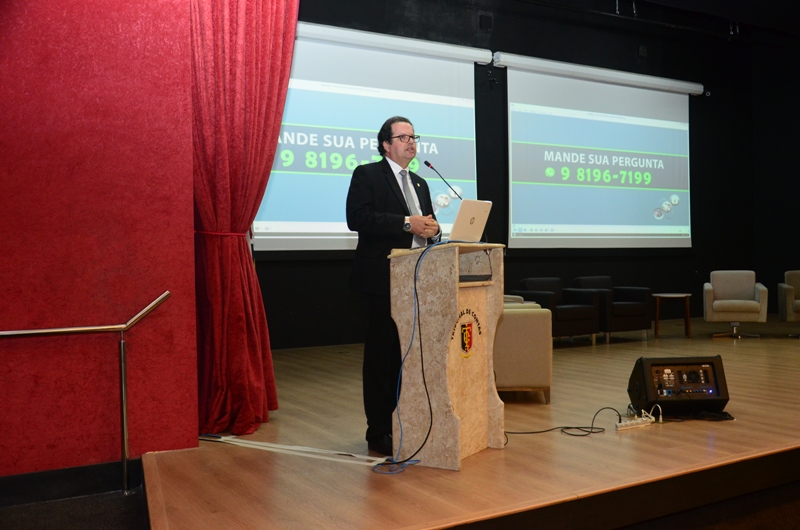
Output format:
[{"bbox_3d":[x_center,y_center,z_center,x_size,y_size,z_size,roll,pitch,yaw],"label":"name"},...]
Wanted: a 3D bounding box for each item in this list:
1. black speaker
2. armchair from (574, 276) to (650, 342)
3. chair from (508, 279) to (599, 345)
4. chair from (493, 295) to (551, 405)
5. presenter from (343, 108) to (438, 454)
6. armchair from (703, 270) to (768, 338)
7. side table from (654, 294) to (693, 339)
[{"bbox_3d":[1.806,0.769,5.205,0.543,0.365,0.345,-1,0,-7],"label":"black speaker"},{"bbox_3d":[2.500,0.526,9.622,0.748,0.766,0.690,-1,1,-32],"label":"armchair"},{"bbox_3d":[1.775,0.538,9.191,0.748,0.766,0.690,-1,1,-32],"label":"chair"},{"bbox_3d":[0.704,0.564,5.856,0.751,0.792,0.690,-1,0,4],"label":"chair"},{"bbox_3d":[-0.029,0.096,4.244,0.426,1.772,0.528,0,1,40],"label":"presenter"},{"bbox_3d":[4.158,0.477,9.924,0.690,0.817,0.690,-1,0,18],"label":"armchair"},{"bbox_3d":[3.373,0.629,9.932,0.497,0.533,0.497,-1,0,10],"label":"side table"}]

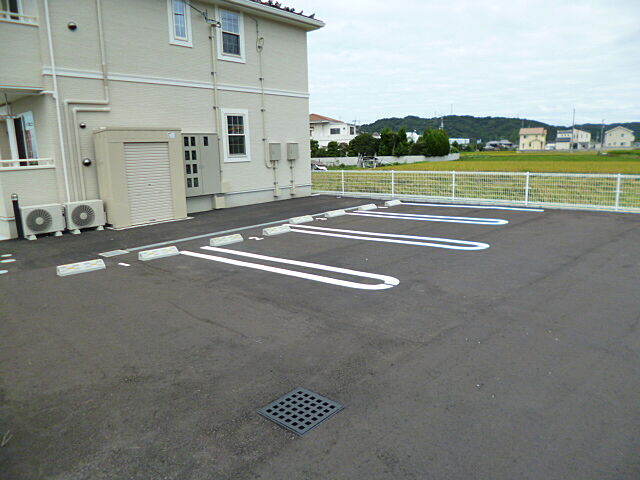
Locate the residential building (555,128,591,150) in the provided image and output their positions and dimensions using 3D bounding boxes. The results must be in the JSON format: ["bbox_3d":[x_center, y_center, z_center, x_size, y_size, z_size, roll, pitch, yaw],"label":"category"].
[{"bbox_3d":[89.552,-35.390,157.000,7.500,7.100,8.300,-5,12,-18],"label":"residential building"}]

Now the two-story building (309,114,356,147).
[{"bbox_3d":[0.430,-19.551,84.000,11.500,7.500,9.000,-3,12,-5],"label":"two-story building"}]

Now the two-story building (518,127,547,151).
[{"bbox_3d":[75.282,-35.481,157.000,8.200,7.300,7.000,3,13,20],"label":"two-story building"}]

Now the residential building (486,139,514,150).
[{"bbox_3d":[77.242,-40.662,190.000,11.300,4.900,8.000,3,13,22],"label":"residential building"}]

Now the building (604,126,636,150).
[{"bbox_3d":[105.359,-35.943,156.000,8.600,7.300,8.500,7,14,34],"label":"building"}]

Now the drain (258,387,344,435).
[{"bbox_3d":[-0.117,1.085,2.812,0.390,0.030,0.390,9,16,42],"label":"drain"}]

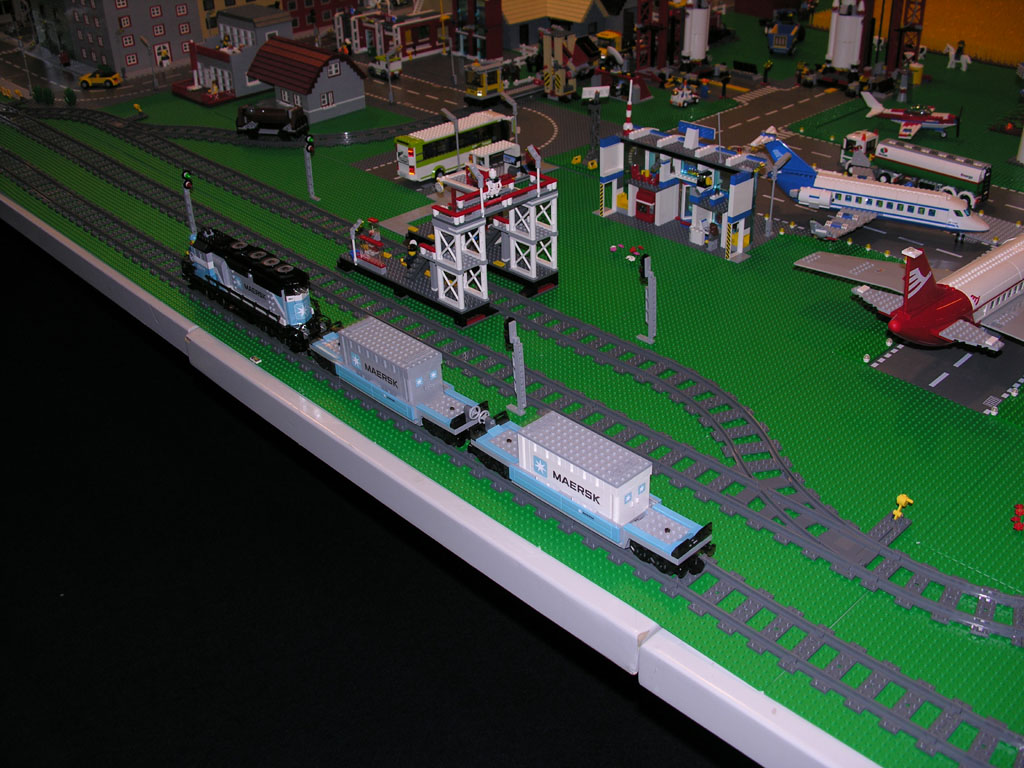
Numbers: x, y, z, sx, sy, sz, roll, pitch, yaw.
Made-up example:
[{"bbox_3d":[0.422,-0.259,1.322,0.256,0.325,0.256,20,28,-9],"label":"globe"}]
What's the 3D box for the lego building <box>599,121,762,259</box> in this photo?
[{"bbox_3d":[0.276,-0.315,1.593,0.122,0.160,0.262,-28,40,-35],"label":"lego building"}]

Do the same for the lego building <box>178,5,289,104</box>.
[{"bbox_3d":[-0.650,-0.765,2.378,0.250,0.176,0.205,-28,40,-35],"label":"lego building"}]

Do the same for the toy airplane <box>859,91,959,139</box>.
[{"bbox_3d":[0.754,-0.509,1.965,0.197,0.080,0.215,10,34,19],"label":"toy airplane"}]

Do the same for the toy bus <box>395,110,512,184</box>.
[{"bbox_3d":[-0.096,-0.434,1.883,0.232,0.078,0.055,-28,40,-35],"label":"toy bus"}]

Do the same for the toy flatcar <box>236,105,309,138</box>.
[{"bbox_3d":[-0.479,-0.525,2.069,0.145,0.060,0.052,6,33,14],"label":"toy flatcar"}]

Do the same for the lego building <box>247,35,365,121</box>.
[{"bbox_3d":[-0.440,-0.662,2.228,0.165,0.135,0.244,-28,40,-35],"label":"lego building"}]

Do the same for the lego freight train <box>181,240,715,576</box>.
[{"bbox_3d":[-0.154,-0.034,1.218,0.064,0.094,0.965,-28,40,-35],"label":"lego freight train"}]

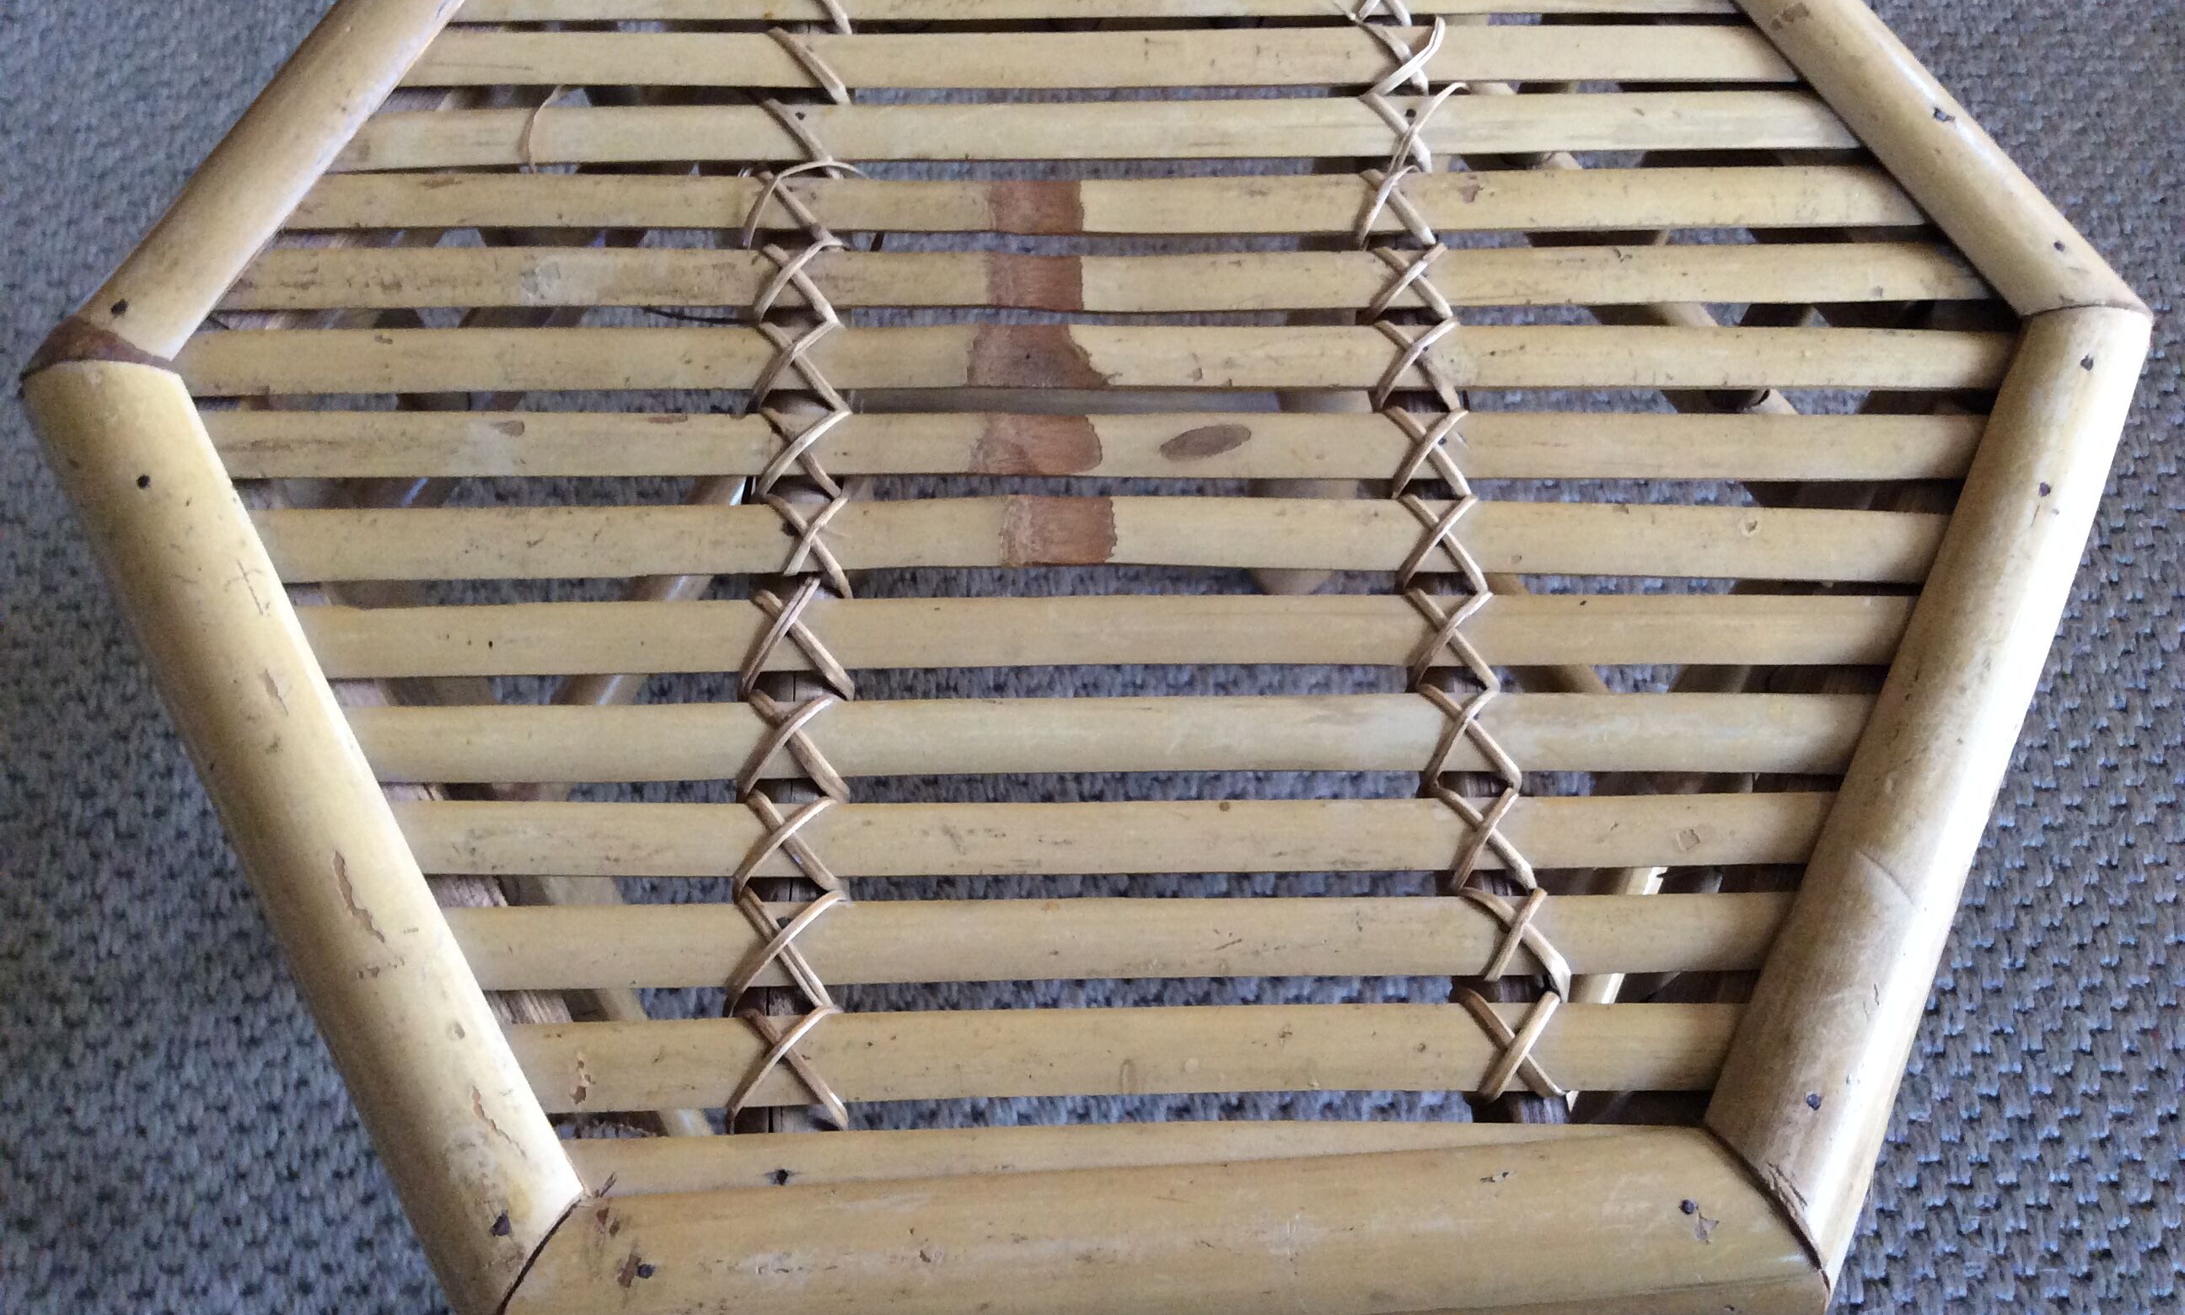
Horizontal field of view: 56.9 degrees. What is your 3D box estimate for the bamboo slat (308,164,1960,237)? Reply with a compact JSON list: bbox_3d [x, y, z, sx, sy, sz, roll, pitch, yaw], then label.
[{"bbox_3d":[0.004,-0.118,0.530,0.439,0.009,0.016,0,66,-1],"label":"bamboo slat"}]

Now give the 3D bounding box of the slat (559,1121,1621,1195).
[{"bbox_3d":[0.010,0.117,0.452,0.275,0.008,0.020,-1,66,-1],"label":"slat"}]

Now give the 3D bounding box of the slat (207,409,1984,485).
[{"bbox_3d":[0.002,-0.055,0.530,0.488,0.008,0.019,0,66,0],"label":"slat"}]

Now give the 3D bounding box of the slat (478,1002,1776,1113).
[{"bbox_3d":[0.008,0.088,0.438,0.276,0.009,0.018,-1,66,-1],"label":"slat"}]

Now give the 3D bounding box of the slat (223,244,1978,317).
[{"bbox_3d":[0.005,-0.096,0.520,0.465,0.009,0.017,0,66,-1],"label":"slat"}]

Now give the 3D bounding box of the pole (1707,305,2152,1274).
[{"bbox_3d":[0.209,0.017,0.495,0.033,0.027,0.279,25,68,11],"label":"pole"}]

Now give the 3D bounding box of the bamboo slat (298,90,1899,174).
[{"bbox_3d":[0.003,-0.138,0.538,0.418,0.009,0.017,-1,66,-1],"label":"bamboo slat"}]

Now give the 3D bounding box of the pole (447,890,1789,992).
[{"bbox_3d":[0.007,0.064,0.449,0.309,0.009,0.018,-1,66,-1],"label":"pole"}]

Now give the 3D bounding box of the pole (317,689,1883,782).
[{"bbox_3d":[0.007,0.020,0.496,0.392,0.008,0.020,0,66,0],"label":"pole"}]

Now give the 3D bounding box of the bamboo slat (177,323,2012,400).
[{"bbox_3d":[0.003,-0.072,0.509,0.474,0.009,0.018,0,66,-1],"label":"bamboo slat"}]

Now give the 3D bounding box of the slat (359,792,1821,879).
[{"bbox_3d":[0.008,0.042,0.486,0.364,0.008,0.018,0,66,0],"label":"slat"}]

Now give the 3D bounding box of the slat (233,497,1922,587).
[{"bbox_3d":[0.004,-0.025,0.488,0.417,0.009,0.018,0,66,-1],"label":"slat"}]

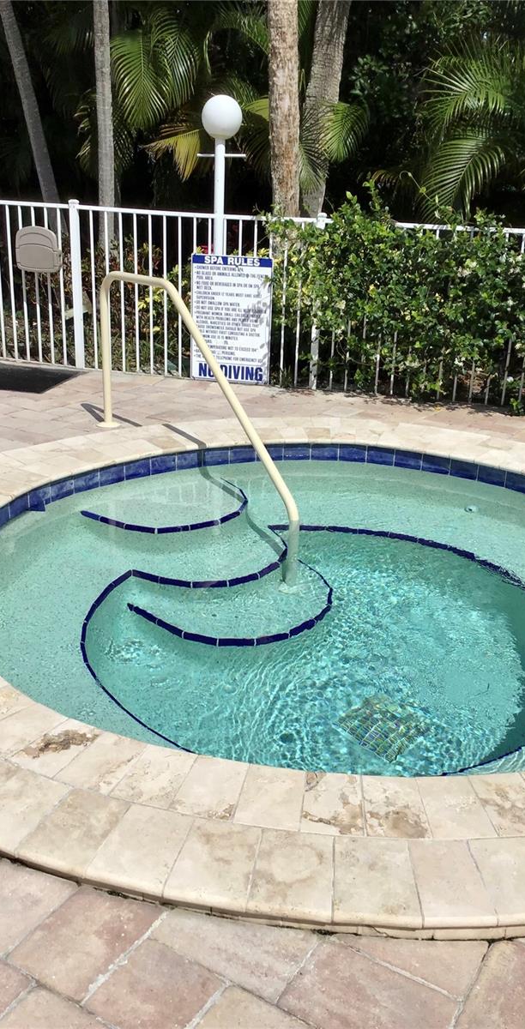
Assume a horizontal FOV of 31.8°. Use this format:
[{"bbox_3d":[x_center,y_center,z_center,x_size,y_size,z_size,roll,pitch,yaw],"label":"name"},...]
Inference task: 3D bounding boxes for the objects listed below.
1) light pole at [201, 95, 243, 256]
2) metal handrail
[{"bbox_3d":[-0.329,-2.193,7.244,0.315,2.018,0.305,2,21,0],"label":"light pole"},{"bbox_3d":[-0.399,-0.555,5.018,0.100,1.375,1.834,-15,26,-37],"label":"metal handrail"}]

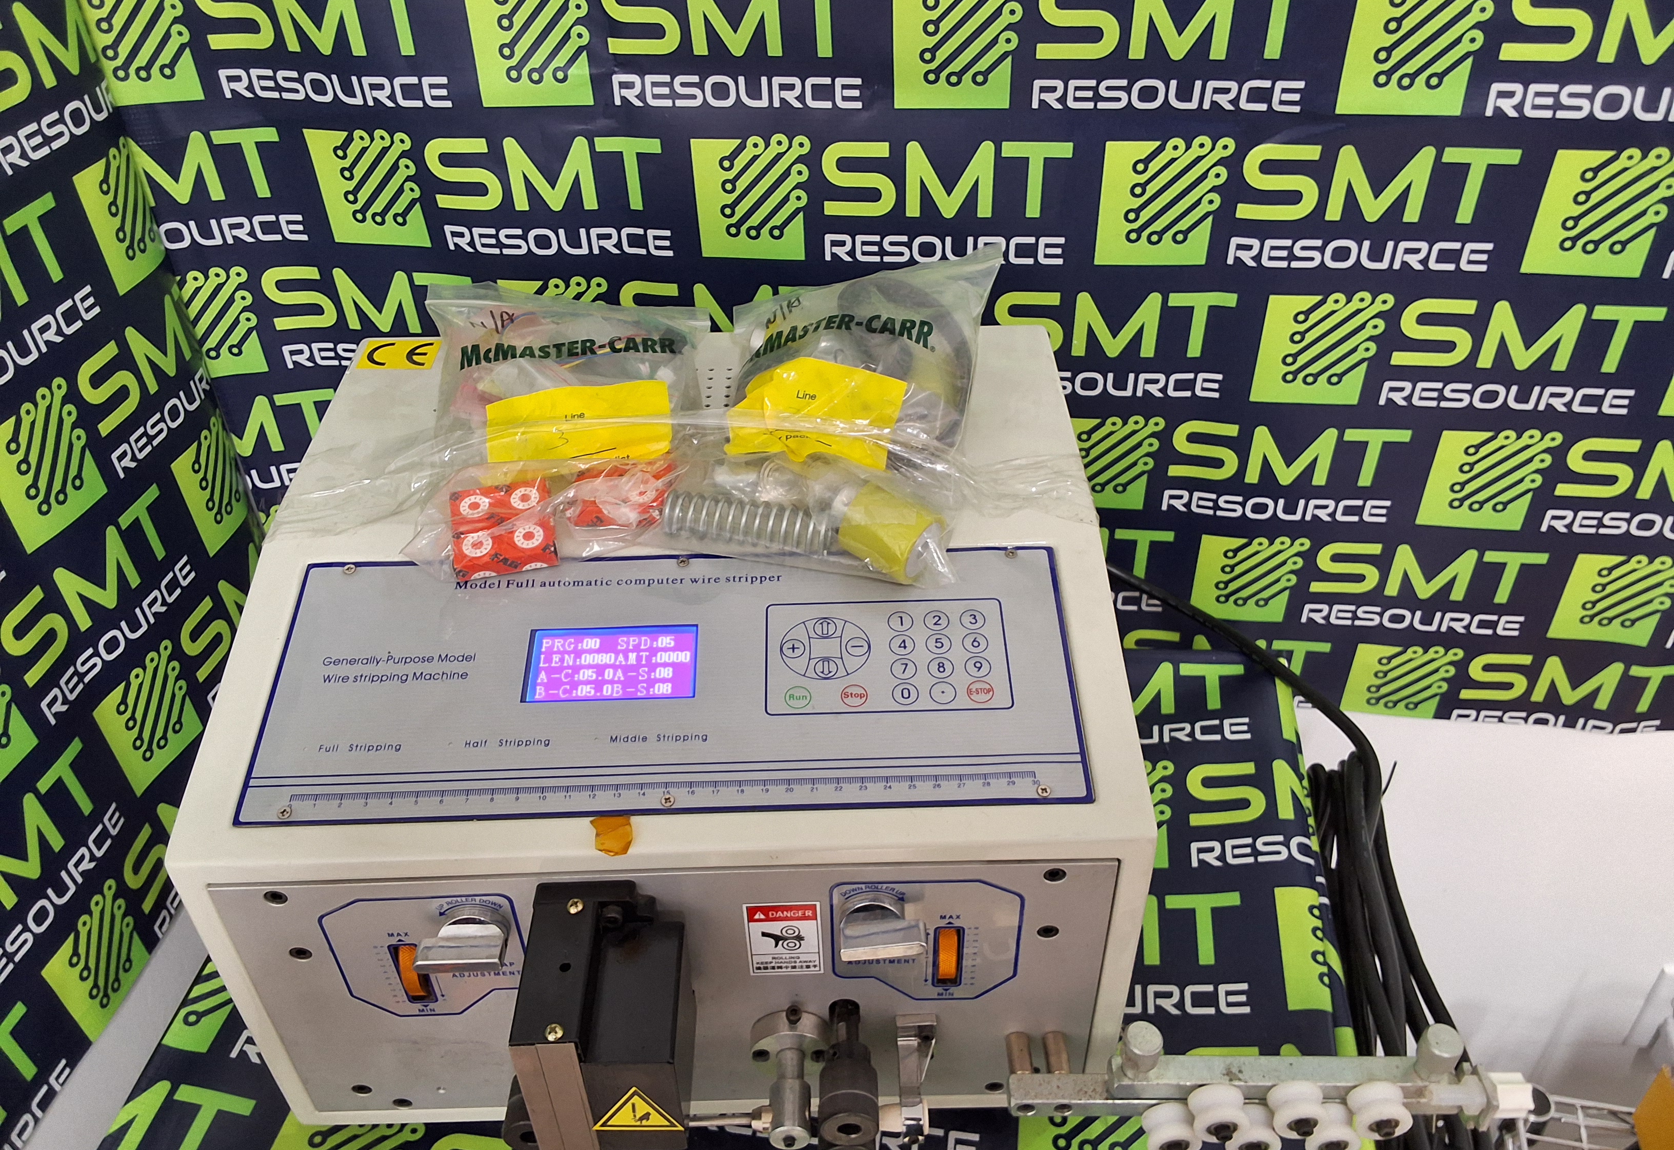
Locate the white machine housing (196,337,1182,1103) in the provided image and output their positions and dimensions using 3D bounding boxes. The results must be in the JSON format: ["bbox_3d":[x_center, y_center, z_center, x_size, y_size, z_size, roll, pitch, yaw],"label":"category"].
[{"bbox_3d":[-0.070,0.062,0.712,0.388,0.233,0.344,-1,40,0],"label":"white machine housing"}]

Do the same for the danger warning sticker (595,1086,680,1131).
[{"bbox_3d":[-0.077,0.203,0.515,0.035,0.032,0.002,-1,40,0],"label":"danger warning sticker"}]

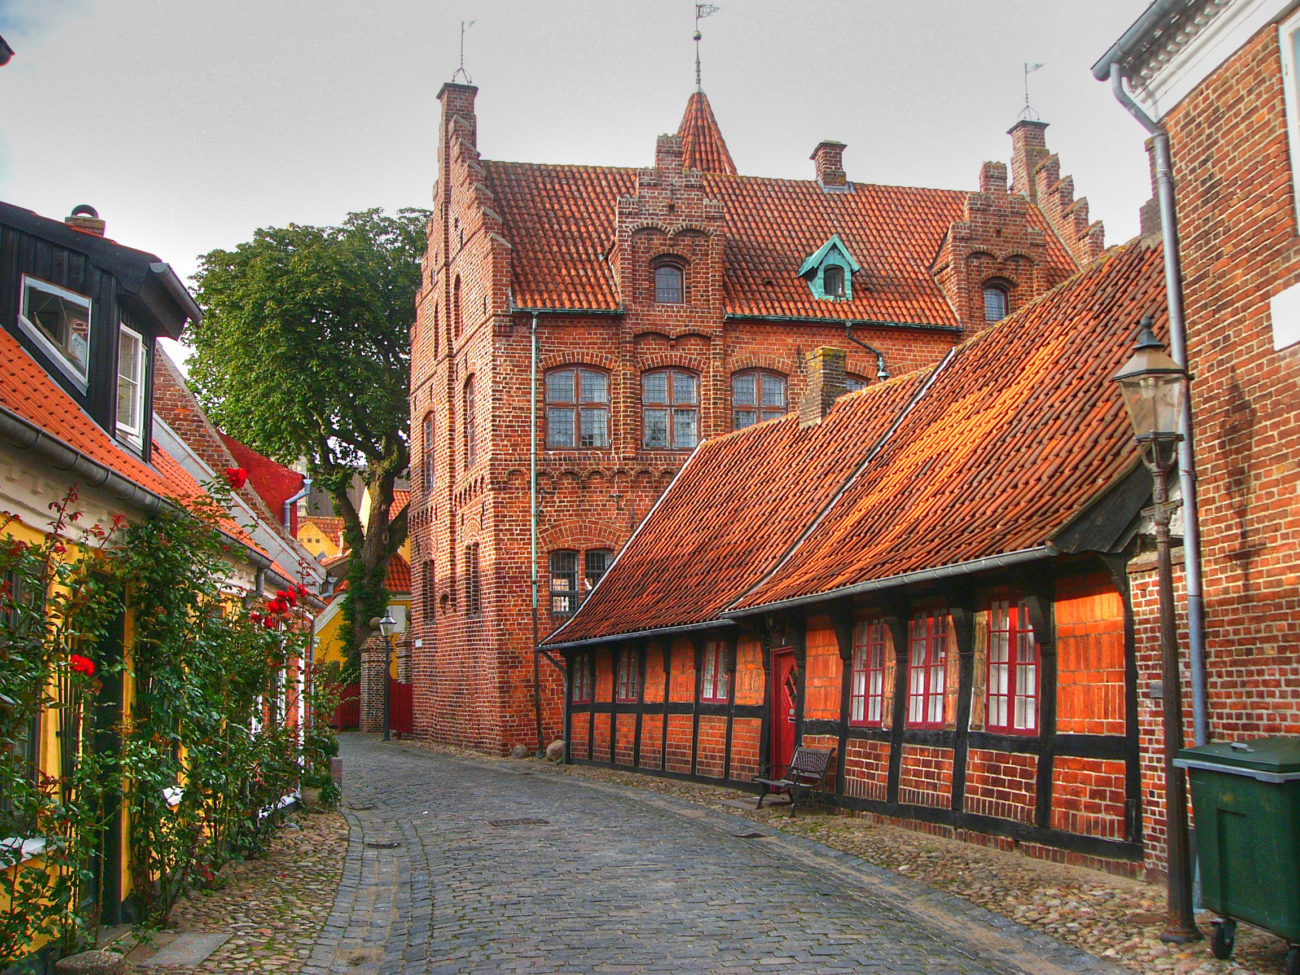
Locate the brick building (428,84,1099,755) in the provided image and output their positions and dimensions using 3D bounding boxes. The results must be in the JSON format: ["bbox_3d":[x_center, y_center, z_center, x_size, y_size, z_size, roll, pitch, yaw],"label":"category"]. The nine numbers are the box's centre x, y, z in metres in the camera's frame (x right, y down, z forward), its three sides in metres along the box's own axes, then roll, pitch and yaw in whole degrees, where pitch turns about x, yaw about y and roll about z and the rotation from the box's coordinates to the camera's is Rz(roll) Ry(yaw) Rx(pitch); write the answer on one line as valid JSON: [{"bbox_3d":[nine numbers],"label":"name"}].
[{"bbox_3d":[3.020,-1.847,34.909,16.200,16.200,8.000,1,-8,-19],"label":"brick building"}]

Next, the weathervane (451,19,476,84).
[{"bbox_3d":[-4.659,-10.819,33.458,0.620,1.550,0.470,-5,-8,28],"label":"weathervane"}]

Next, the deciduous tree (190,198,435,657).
[{"bbox_3d":[-9.315,-0.583,43.452,11.000,16.800,11.000,-1,-7,0],"label":"deciduous tree"}]

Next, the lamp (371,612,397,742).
[{"bbox_3d":[-6.745,4.833,34.686,0.420,3.300,0.420,1,-8,-19],"label":"lamp"}]

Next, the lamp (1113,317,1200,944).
[{"bbox_3d":[2.977,0.746,7.830,0.370,3.580,0.370,1,-8,-19],"label":"lamp"}]

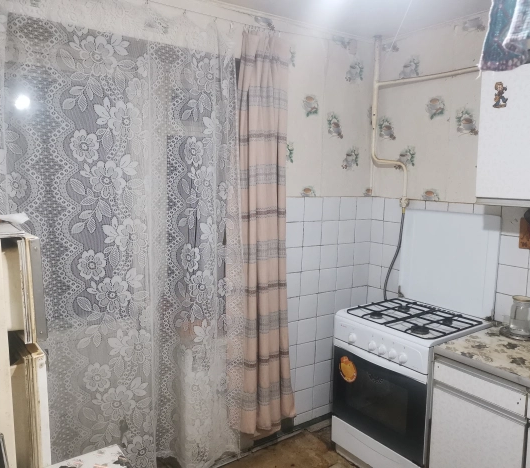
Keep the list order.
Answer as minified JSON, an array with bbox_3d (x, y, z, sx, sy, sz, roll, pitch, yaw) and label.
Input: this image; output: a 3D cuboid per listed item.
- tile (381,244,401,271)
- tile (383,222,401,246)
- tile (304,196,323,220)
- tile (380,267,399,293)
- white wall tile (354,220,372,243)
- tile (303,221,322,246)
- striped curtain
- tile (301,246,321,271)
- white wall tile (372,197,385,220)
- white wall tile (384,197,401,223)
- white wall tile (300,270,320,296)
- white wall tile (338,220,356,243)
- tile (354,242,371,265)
[{"bbox_3d":[0.823,0.152,3.041,0.008,0.150,0.150,-3,8,-35],"label":"tile"},{"bbox_3d":[0.817,-0.004,2.990,0.010,0.149,0.152,-3,8,-35],"label":"tile"},{"bbox_3d":[0.292,-0.150,2.836,0.150,0.150,0.008,-3,8,-36],"label":"tile"},{"bbox_3d":[0.813,0.300,3.036,0.010,0.150,0.150,-3,8,-36],"label":"tile"},{"bbox_3d":[0.654,-0.018,3.126,0.150,0.150,0.008,-3,8,-36],"label":"white wall tile"},{"bbox_3d":[0.280,-0.002,2.835,0.151,0.150,0.010,-3,8,-37],"label":"tile"},{"bbox_3d":[0.018,0.048,2.571,0.410,2.180,0.110,-3,8,-35],"label":"striped curtain"},{"bbox_3d":[0.281,0.151,2.871,0.150,0.150,0.008,-3,8,-36],"label":"tile"},{"bbox_3d":[0.748,-0.166,3.075,0.010,0.145,0.099,-3,8,-35],"label":"white wall tile"},{"bbox_3d":[0.828,-0.150,2.995,0.010,0.150,0.151,-3,8,-37],"label":"white wall tile"},{"bbox_3d":[0.270,0.298,2.870,0.151,0.150,0.010,-3,8,-37],"label":"white wall tile"},{"bbox_3d":[0.525,-0.016,3.006,0.148,0.149,0.010,-3,8,-35],"label":"white wall tile"},{"bbox_3d":[0.649,0.133,3.144,0.150,0.150,0.008,-3,8,-36],"label":"tile"}]

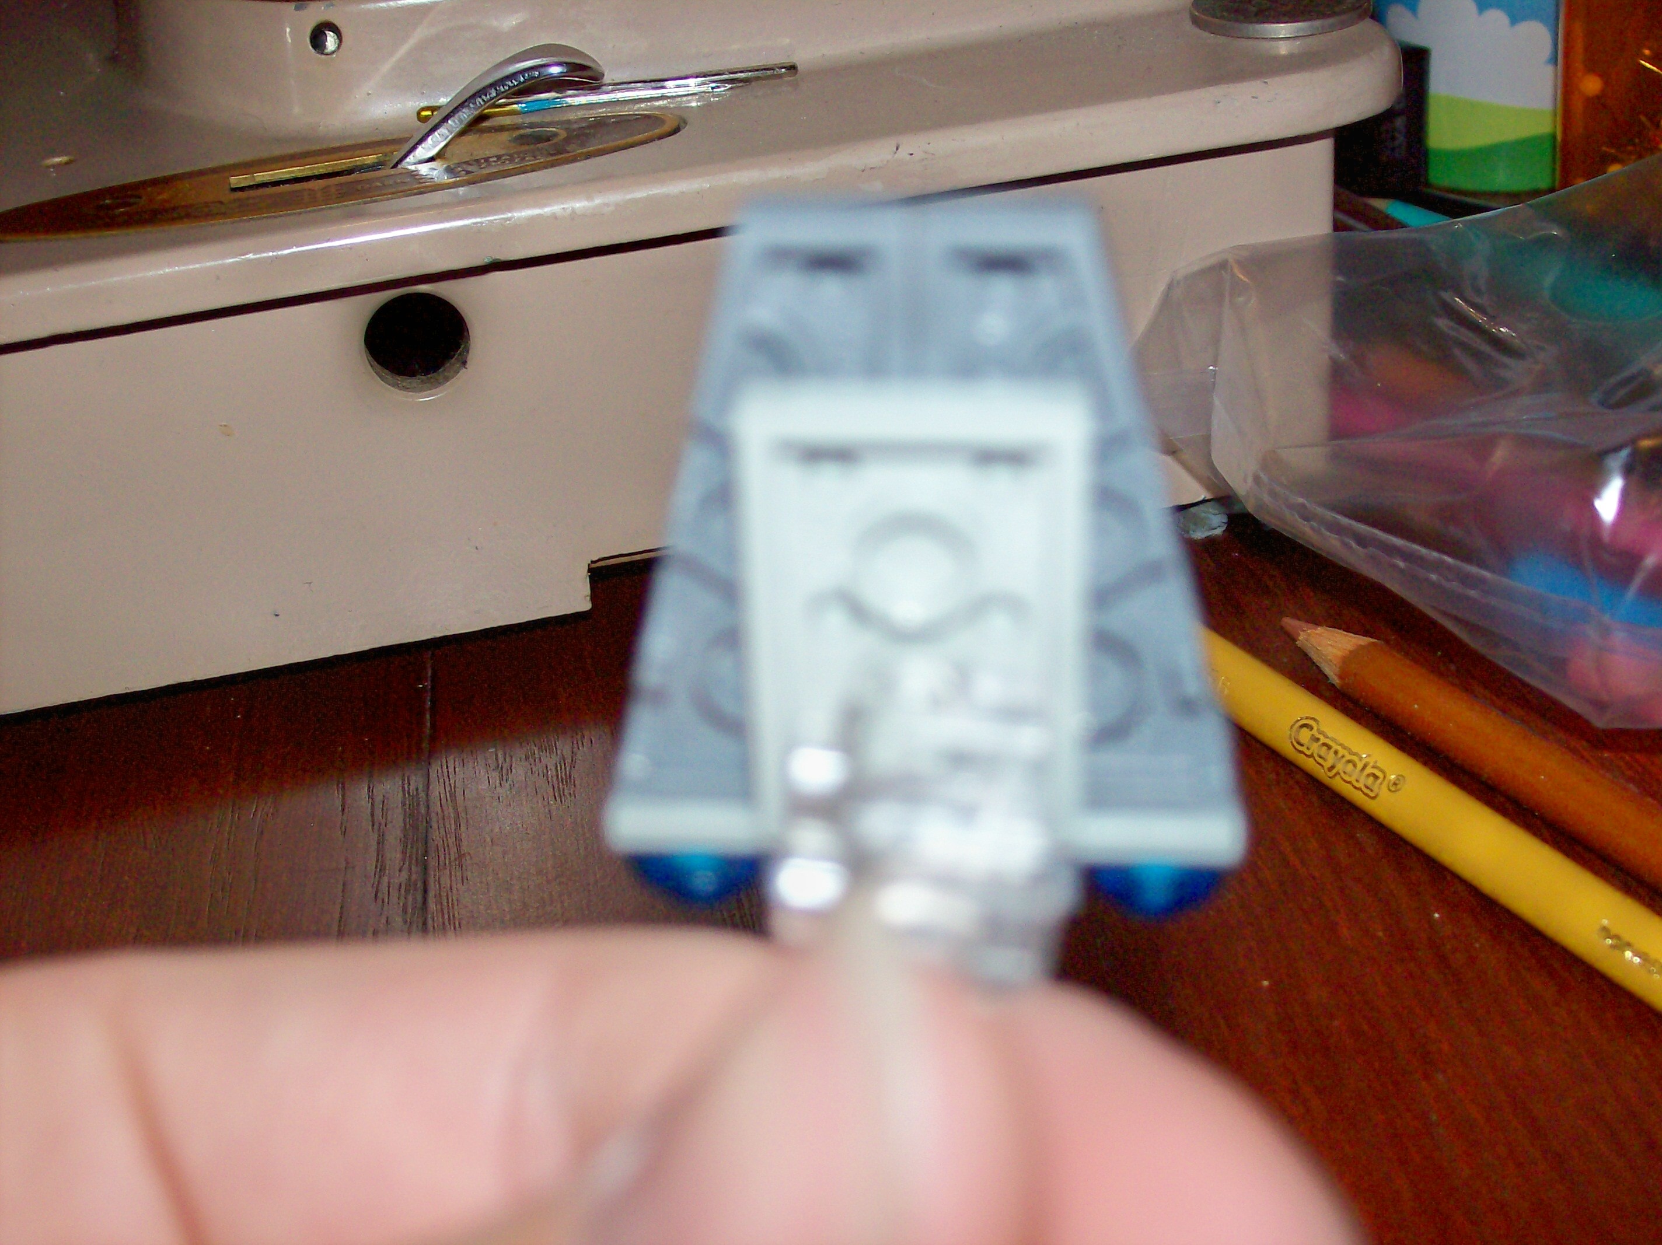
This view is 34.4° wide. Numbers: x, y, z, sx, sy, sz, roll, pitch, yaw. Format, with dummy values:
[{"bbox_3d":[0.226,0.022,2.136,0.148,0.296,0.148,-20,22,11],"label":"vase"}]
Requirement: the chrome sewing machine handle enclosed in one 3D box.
[{"bbox_3d":[-0.038,-0.059,0.303,0.025,0.011,0.006,-10,29,-9],"label":"chrome sewing machine handle"}]

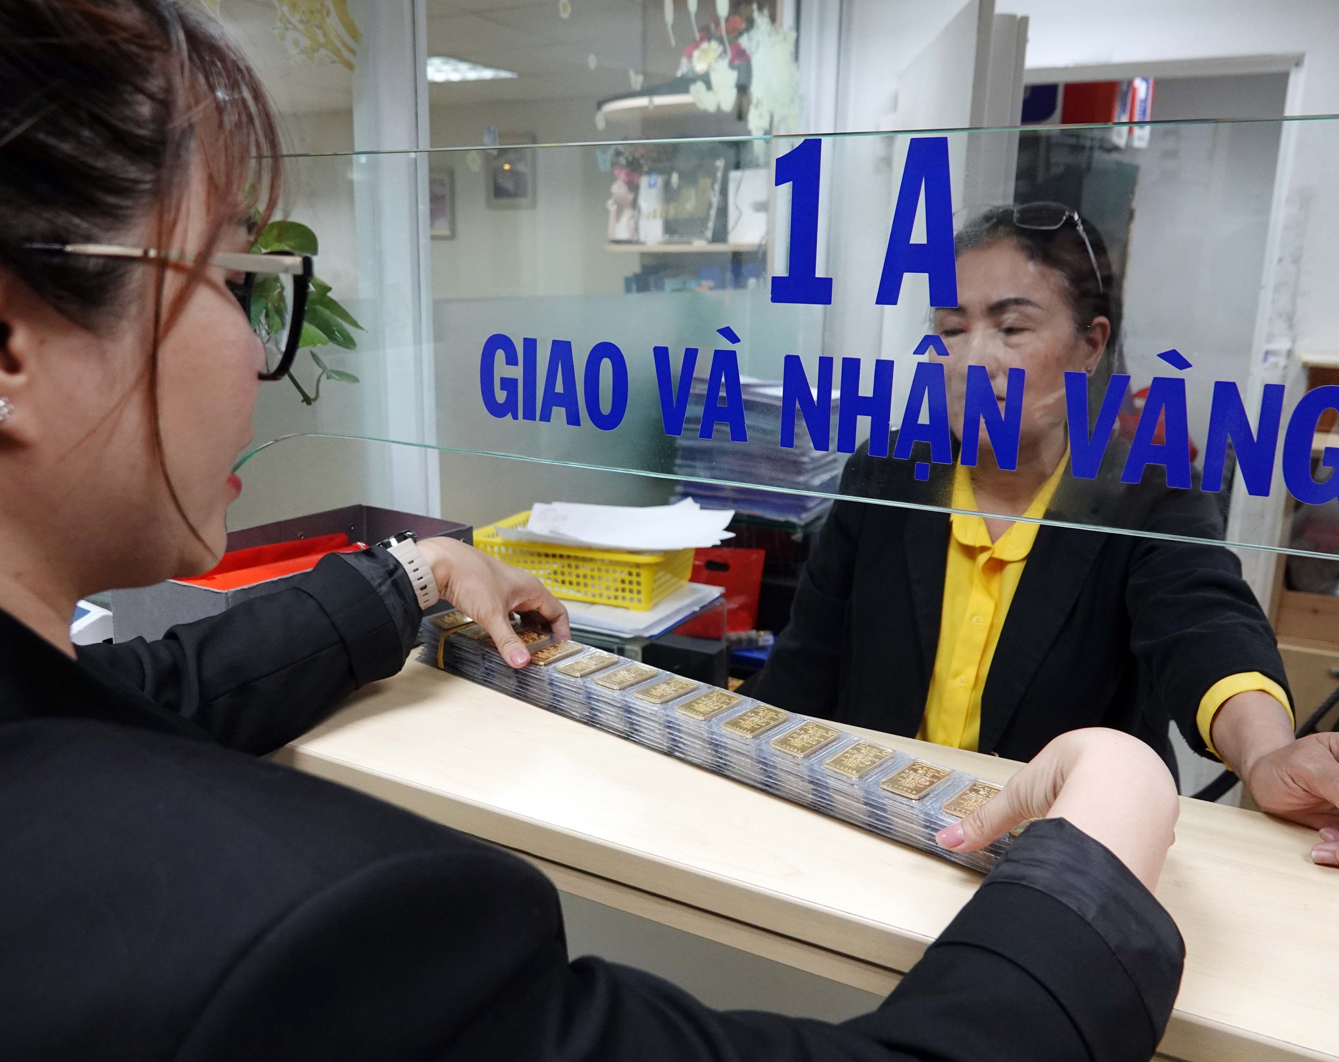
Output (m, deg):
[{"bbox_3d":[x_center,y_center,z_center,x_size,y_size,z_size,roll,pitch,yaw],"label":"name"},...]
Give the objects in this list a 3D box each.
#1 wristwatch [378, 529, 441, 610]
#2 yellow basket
[{"bbox_3d":[-0.209,0.032,0.855,0.040,0.054,0.059,-29,0,-38],"label":"wristwatch"},{"bbox_3d":[-0.102,0.035,1.360,0.255,0.074,0.165,7,15,21],"label":"yellow basket"}]

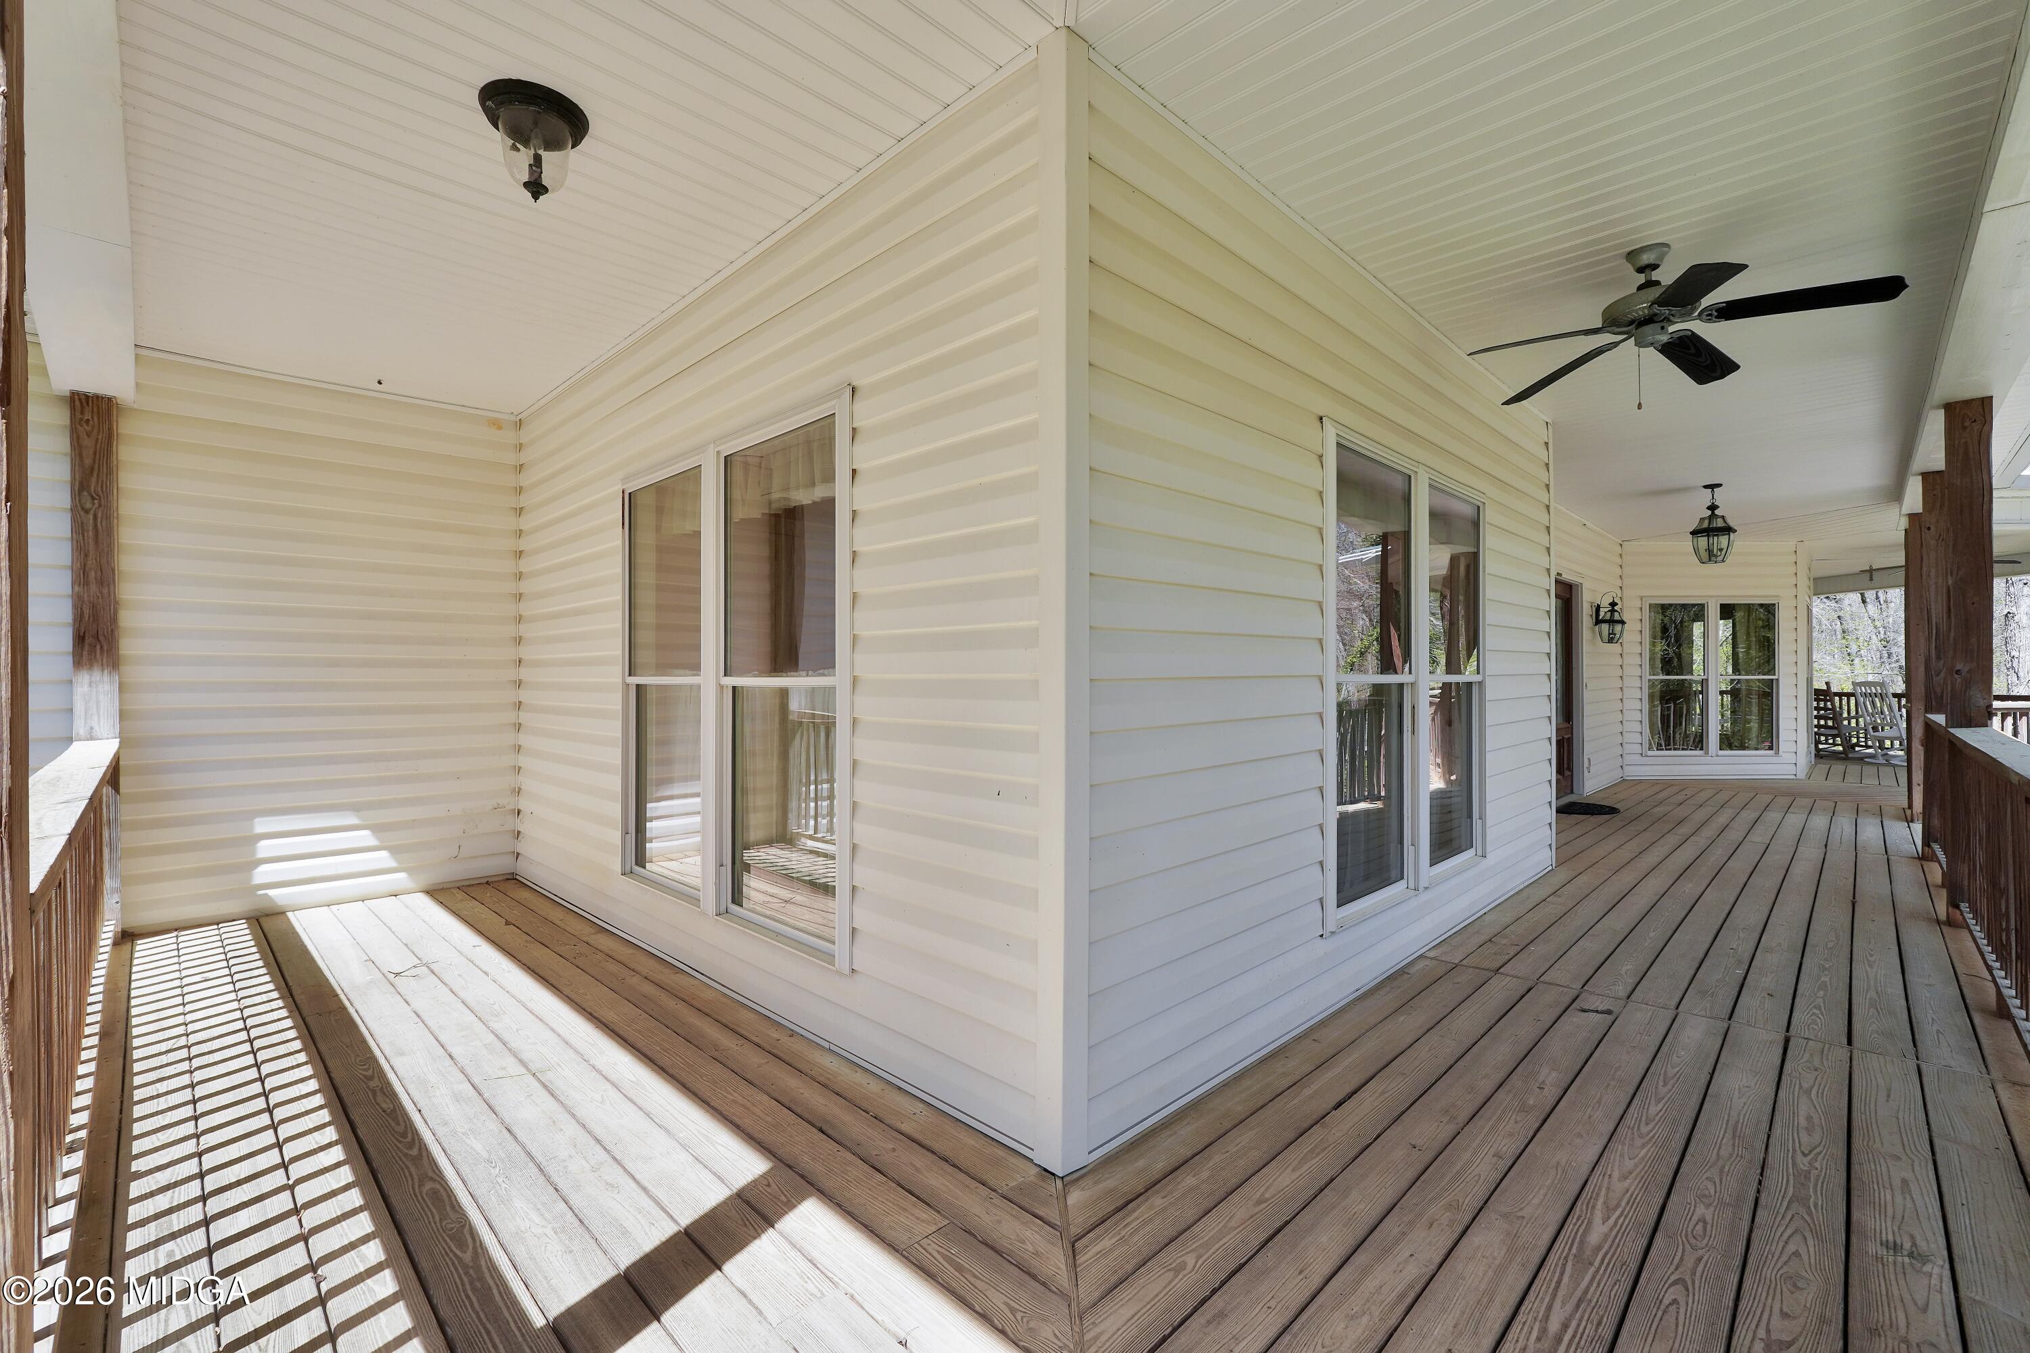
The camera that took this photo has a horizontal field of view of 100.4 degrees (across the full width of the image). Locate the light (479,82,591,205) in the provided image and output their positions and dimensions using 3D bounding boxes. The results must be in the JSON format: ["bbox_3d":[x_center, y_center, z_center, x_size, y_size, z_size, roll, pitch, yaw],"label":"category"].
[{"bbox_3d":[-1.312,-1.426,2.319,0.260,0.255,0.260,0,0,45],"label":"light"}]

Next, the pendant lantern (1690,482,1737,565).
[{"bbox_3d":[5.645,-1.224,6.842,0.286,0.633,0.286,0,0,45],"label":"pendant lantern"}]

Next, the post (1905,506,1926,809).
[{"bbox_3d":[7.516,-0.059,7.010,0.140,2.529,0.140,0,0,45],"label":"post"}]

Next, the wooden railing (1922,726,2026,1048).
[{"bbox_3d":[4.193,0.713,3.656,0.155,0.935,5.100,0,0,45],"label":"wooden railing"}]

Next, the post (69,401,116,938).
[{"bbox_3d":[-4.136,-0.036,3.811,0.140,2.474,0.140,0,0,45],"label":"post"}]

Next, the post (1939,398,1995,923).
[{"bbox_3d":[4.590,-0.061,4.068,0.143,2.514,0.140,0,0,45],"label":"post"}]

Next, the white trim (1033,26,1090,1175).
[{"bbox_3d":[0.113,-0.183,2.081,0.088,2.749,0.088,0,0,45],"label":"white trim"}]

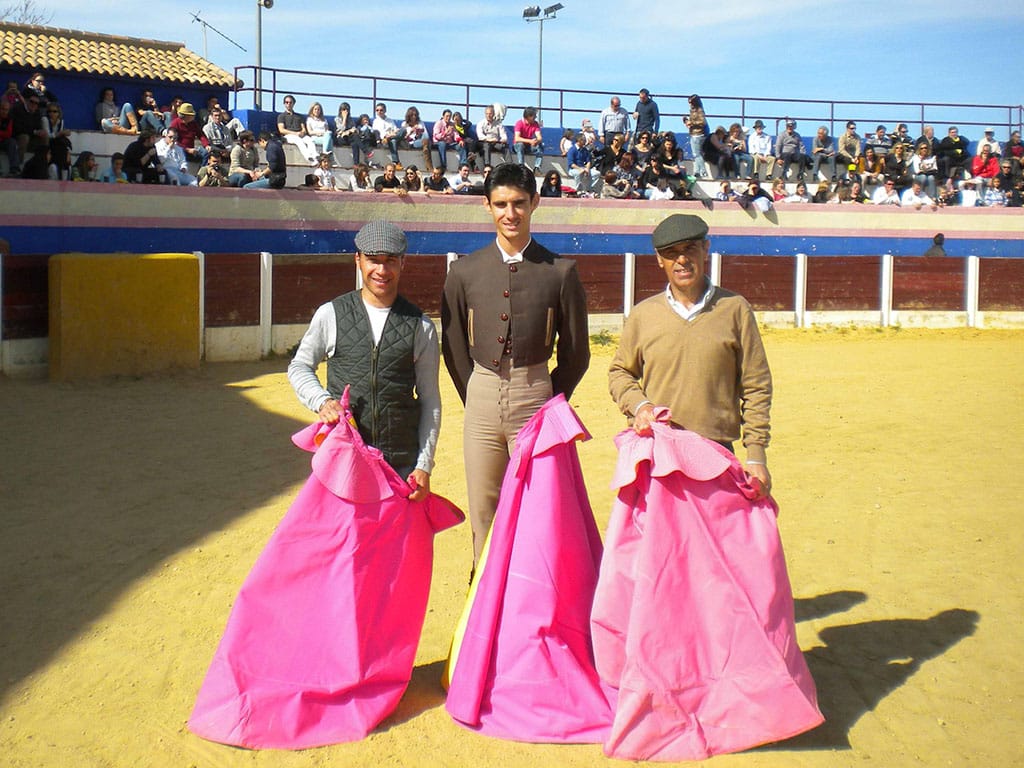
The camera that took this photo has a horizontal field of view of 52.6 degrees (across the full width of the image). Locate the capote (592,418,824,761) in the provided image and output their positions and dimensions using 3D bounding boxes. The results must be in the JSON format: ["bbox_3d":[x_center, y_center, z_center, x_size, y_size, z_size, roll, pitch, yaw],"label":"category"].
[{"bbox_3d":[0.668,0.622,3.390,0.810,1.060,0.450,1,8,0],"label":"capote"}]

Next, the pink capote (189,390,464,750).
[{"bbox_3d":[-0.612,0.576,3.426,0.890,1.110,0.470,0,8,-8],"label":"pink capote"}]

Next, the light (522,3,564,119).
[{"bbox_3d":[0.652,-6.862,22.070,0.888,2.430,0.400,1,8,0],"label":"light"}]

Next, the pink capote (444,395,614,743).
[{"bbox_3d":[0.053,0.583,3.467,0.600,1.100,0.450,1,8,0],"label":"pink capote"}]

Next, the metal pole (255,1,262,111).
[{"bbox_3d":[-4.544,-5.892,18.679,0.100,1.903,0.100,1,8,0],"label":"metal pole"}]

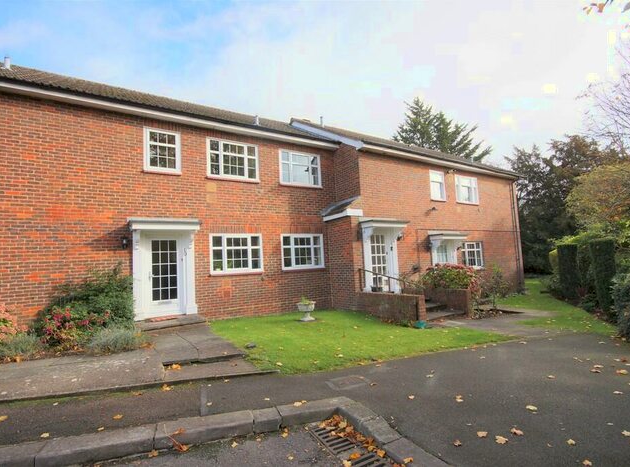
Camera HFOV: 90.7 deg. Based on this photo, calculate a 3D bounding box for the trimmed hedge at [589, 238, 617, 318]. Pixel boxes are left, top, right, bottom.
[{"bbox_3d":[7.661,1.180,8.250,0.450,2.000,0.620,-5,-4,28],"label":"trimmed hedge"}]

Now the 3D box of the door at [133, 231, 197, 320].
[{"bbox_3d":[-3.595,0.989,7.569,1.360,2.100,0.280,0,-5,-33],"label":"door"}]

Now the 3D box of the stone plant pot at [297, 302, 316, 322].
[{"bbox_3d":[-0.227,2.048,8.217,0.460,0.490,0.460,-2,-4,0],"label":"stone plant pot"}]

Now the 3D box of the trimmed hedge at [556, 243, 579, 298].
[{"bbox_3d":[9.612,1.441,11.800,0.580,2.000,0.700,-5,-4,28],"label":"trimmed hedge"}]

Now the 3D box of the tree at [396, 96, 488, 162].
[{"bbox_3d":[10.566,-3.946,24.927,8.500,15.200,8.500,-2,-4,0],"label":"tree"}]

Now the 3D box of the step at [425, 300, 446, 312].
[{"bbox_3d":[2.895,2.105,8.583,1.380,0.140,0.550,0,-5,-33],"label":"step"}]

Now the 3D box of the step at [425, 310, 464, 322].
[{"bbox_3d":[3.198,2.182,8.078,1.380,0.130,0.500,0,-5,-33],"label":"step"}]

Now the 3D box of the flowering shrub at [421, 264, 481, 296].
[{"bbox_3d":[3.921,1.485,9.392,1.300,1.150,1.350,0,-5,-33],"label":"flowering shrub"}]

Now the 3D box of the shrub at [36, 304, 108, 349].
[{"bbox_3d":[-4.520,1.715,5.800,1.100,0.830,0.800,0,-5,-33],"label":"shrub"}]

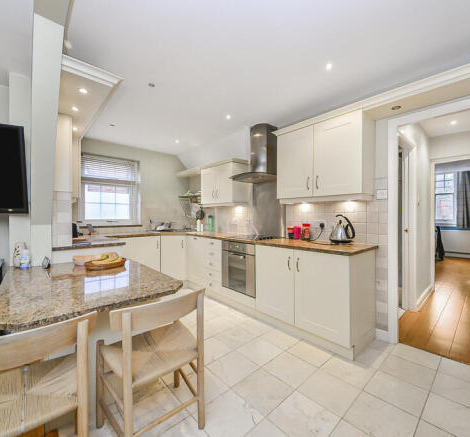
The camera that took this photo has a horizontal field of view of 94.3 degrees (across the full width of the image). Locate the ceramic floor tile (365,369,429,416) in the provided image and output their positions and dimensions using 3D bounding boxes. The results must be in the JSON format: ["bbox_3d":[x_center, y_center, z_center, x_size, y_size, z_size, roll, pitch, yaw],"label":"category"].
[{"bbox_3d":[1.101,1.183,1.487,0.310,0.010,0.303,-1,1,-43],"label":"ceramic floor tile"}]

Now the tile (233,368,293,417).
[{"bbox_3d":[0.190,1.167,1.488,0.314,0.010,0.303,0,0,-42],"label":"tile"}]

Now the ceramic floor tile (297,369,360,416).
[{"bbox_3d":[0.650,1.183,1.497,0.310,0.010,0.303,-1,1,-43],"label":"ceramic floor tile"}]

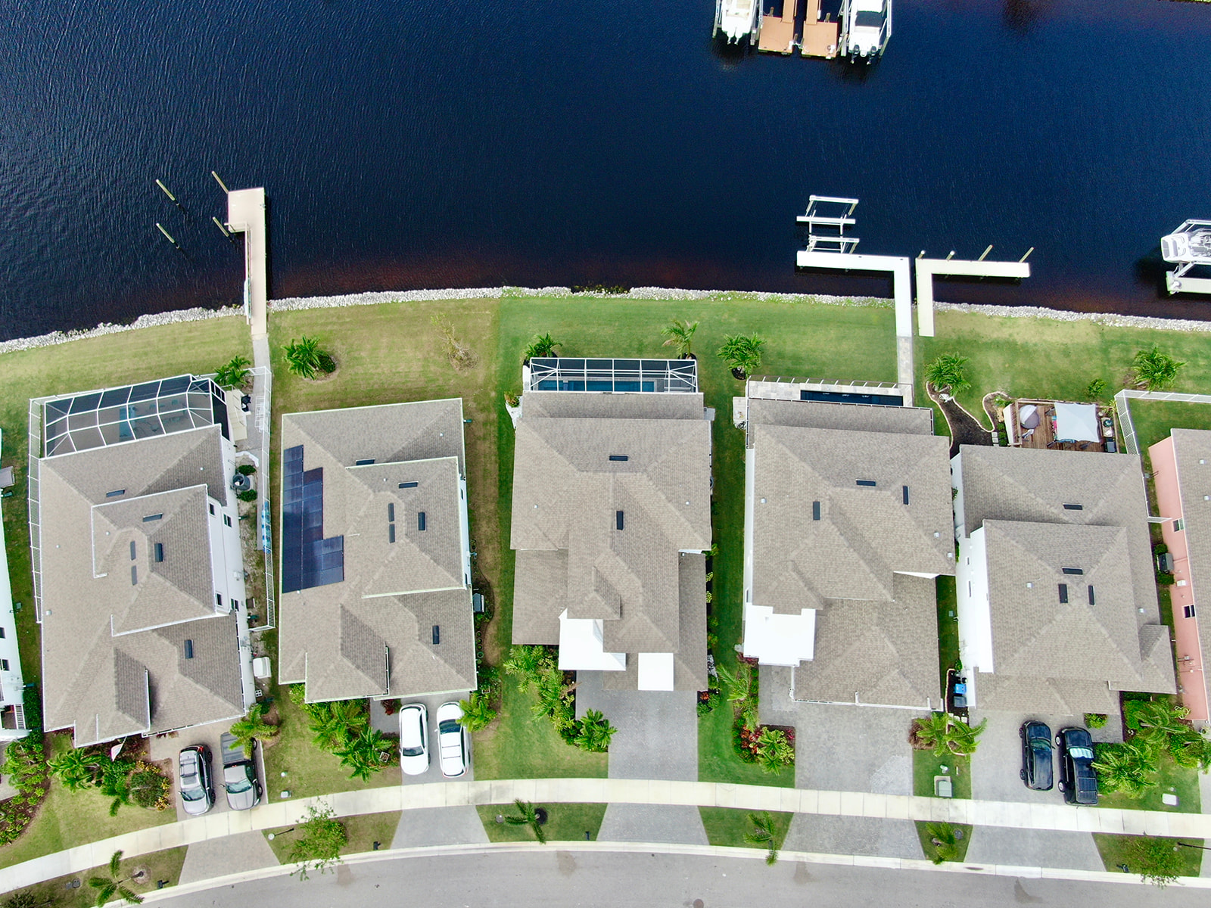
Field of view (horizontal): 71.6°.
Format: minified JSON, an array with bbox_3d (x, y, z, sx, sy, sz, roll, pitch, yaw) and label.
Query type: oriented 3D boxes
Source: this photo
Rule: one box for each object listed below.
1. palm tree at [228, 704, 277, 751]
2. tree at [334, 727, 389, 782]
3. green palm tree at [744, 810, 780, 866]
[{"bbox_3d":[-23.602,18.679,57.018,3.230,4.000,3.190,0,72,0],"label":"palm tree"},{"bbox_3d":[-16.318,20.260,56.818,3.550,3.400,3.400,0,72,0],"label":"tree"},{"bbox_3d":[10.083,25.076,55.186,2.320,4.700,3.180,0,72,0],"label":"green palm tree"}]

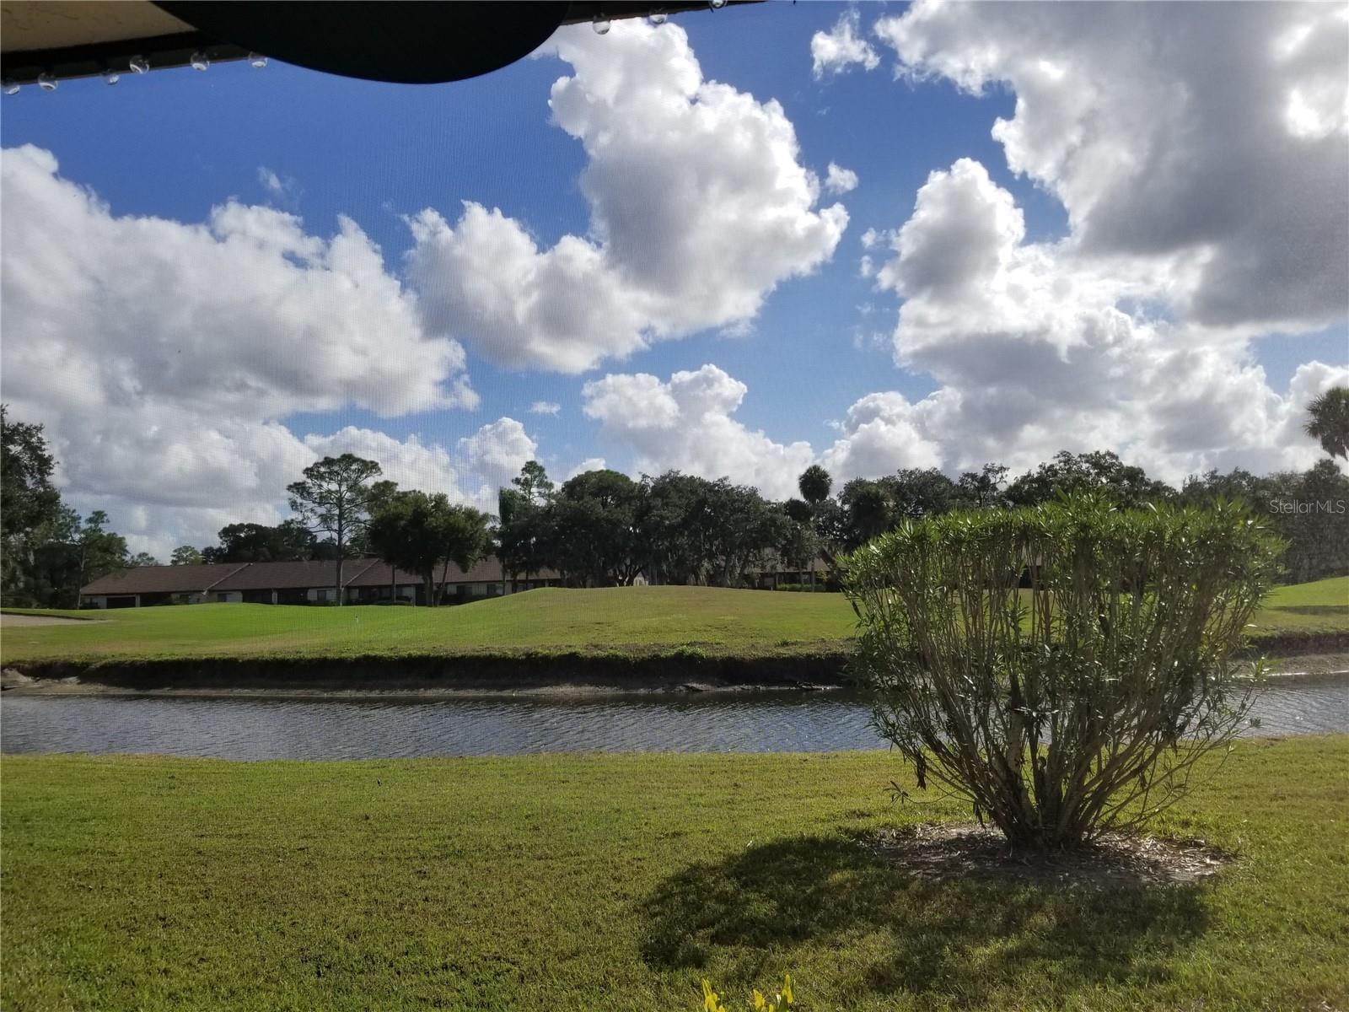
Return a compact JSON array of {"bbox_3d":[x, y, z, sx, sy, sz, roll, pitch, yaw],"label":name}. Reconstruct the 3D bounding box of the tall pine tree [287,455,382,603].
[{"bbox_3d":[-31.900,2.200,95.000,8.600,13.900,8.200,-1,-4,0],"label":"tall pine tree"}]

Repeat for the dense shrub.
[{"bbox_3d":[2.560,1.060,6.700,2.750,2.300,2.350,-1,-4,0],"label":"dense shrub"}]

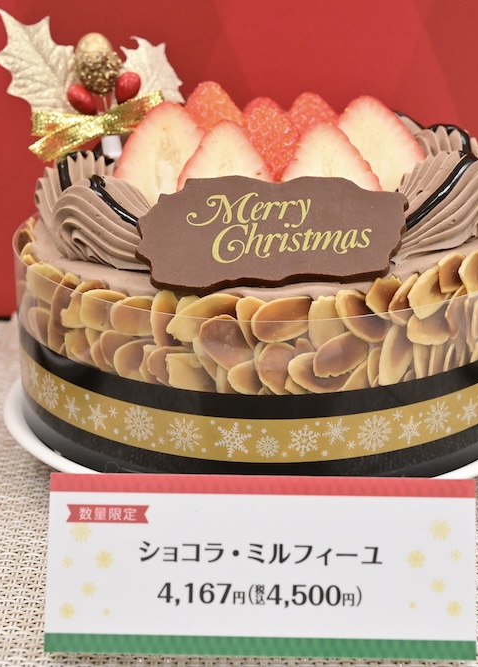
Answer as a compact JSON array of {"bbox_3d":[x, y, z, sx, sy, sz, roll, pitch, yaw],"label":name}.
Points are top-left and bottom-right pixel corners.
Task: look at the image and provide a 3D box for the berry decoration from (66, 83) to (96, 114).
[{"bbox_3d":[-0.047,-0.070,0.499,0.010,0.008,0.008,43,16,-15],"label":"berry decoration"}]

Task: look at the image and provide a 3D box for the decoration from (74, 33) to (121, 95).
[{"bbox_3d":[-0.042,-0.080,0.495,0.014,0.018,0.014,-9,22,3],"label":"decoration"}]

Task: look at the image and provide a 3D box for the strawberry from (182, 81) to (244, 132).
[{"bbox_3d":[-0.007,-0.061,0.490,0.024,0.030,0.022,0,22,0],"label":"strawberry"}]

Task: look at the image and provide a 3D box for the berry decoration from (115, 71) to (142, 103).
[{"bbox_3d":[-0.033,-0.074,0.497,0.007,0.010,0.007,22,20,-9],"label":"berry decoration"}]

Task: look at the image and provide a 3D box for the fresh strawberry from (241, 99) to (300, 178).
[{"bbox_3d":[0.009,-0.052,0.477,0.024,0.030,0.022,0,22,0],"label":"fresh strawberry"}]

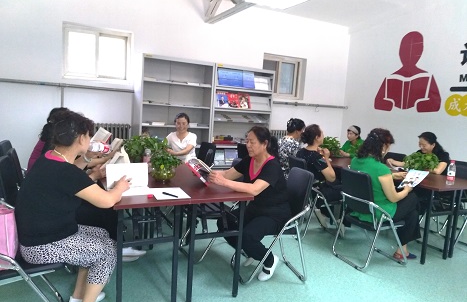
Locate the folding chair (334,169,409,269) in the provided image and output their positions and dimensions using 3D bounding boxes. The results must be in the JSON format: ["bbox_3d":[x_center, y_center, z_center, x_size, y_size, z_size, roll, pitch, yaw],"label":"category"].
[{"bbox_3d":[1.329,0.625,3.349,0.536,0.873,0.457,1,7,-22],"label":"folding chair"}]

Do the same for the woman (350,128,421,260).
[{"bbox_3d":[1.491,0.426,3.418,0.710,1.270,0.470,1,6,-19],"label":"woman"}]

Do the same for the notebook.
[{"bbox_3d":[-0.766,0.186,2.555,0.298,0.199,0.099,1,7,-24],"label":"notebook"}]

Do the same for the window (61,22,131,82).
[{"bbox_3d":[-1.755,-1.246,4.545,0.824,0.665,0.119,0,7,-27],"label":"window"}]

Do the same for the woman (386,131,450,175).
[{"bbox_3d":[2.401,0.371,4.568,0.794,1.241,0.596,-1,7,-34],"label":"woman"}]

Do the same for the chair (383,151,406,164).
[{"bbox_3d":[2.227,0.471,5.257,0.536,0.873,0.457,0,7,-27],"label":"chair"}]

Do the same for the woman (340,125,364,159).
[{"bbox_3d":[1.890,0.222,5.657,0.774,1.241,0.516,-1,7,-33],"label":"woman"}]

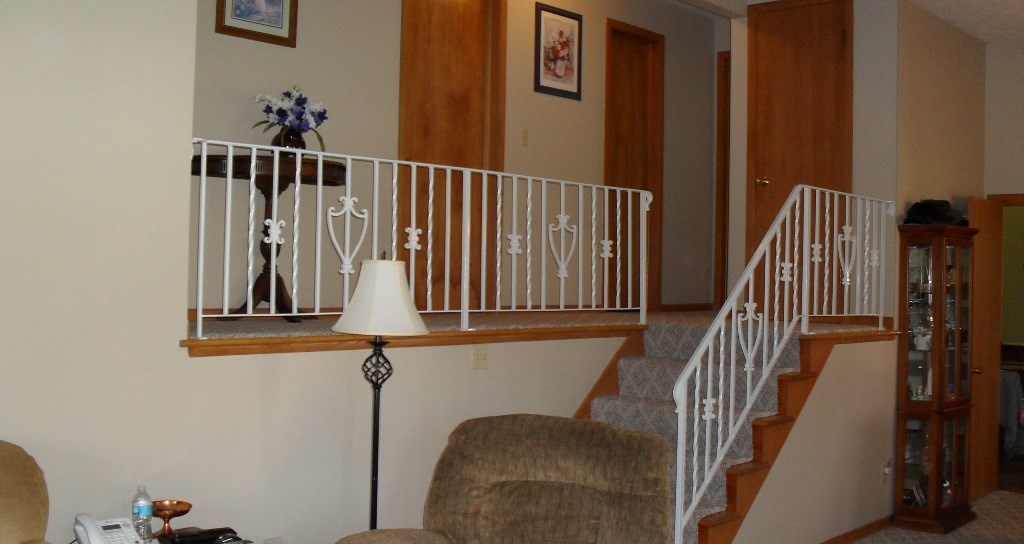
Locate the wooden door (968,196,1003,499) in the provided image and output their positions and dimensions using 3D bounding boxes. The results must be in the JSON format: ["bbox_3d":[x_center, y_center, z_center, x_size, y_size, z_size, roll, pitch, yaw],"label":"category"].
[{"bbox_3d":[3.169,0.506,6.945,0.040,2.010,0.610,1,0,43],"label":"wooden door"}]

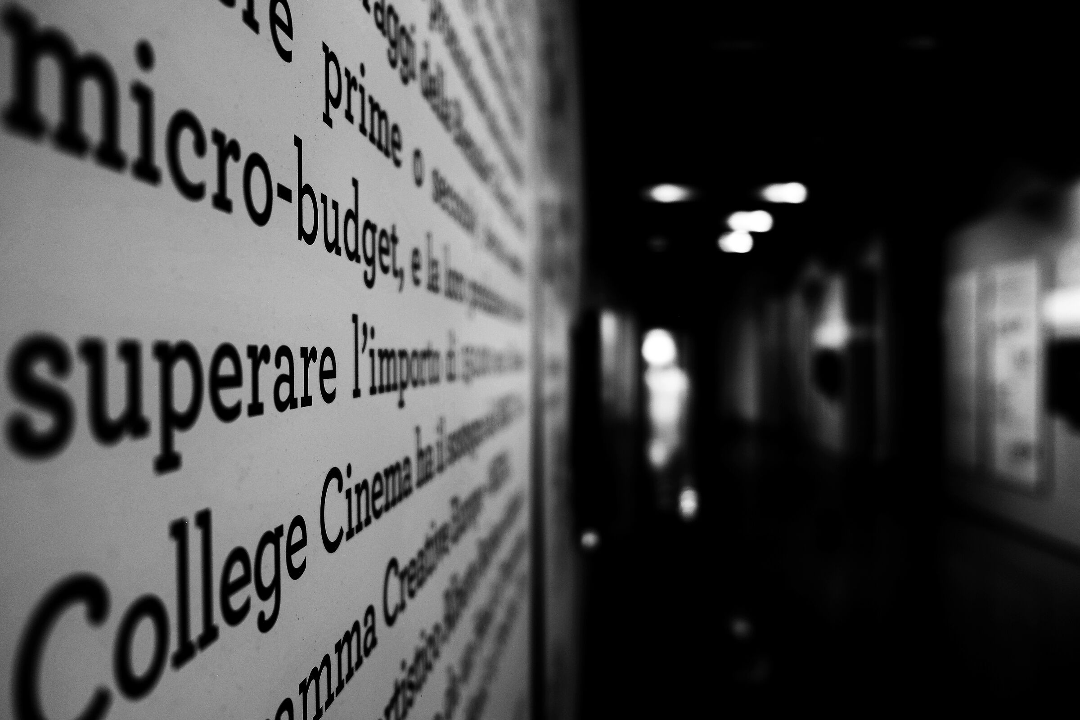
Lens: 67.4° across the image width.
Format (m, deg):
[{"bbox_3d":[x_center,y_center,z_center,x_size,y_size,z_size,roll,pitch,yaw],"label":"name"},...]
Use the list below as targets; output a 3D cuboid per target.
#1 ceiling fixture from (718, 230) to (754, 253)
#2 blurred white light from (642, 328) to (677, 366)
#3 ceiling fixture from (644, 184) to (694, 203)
[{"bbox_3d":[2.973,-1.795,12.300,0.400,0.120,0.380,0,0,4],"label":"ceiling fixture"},{"bbox_3d":[2.653,-0.281,18.000,0.500,0.500,0.350,0,0,4],"label":"blurred white light"},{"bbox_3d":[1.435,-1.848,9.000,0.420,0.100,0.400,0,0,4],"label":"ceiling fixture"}]

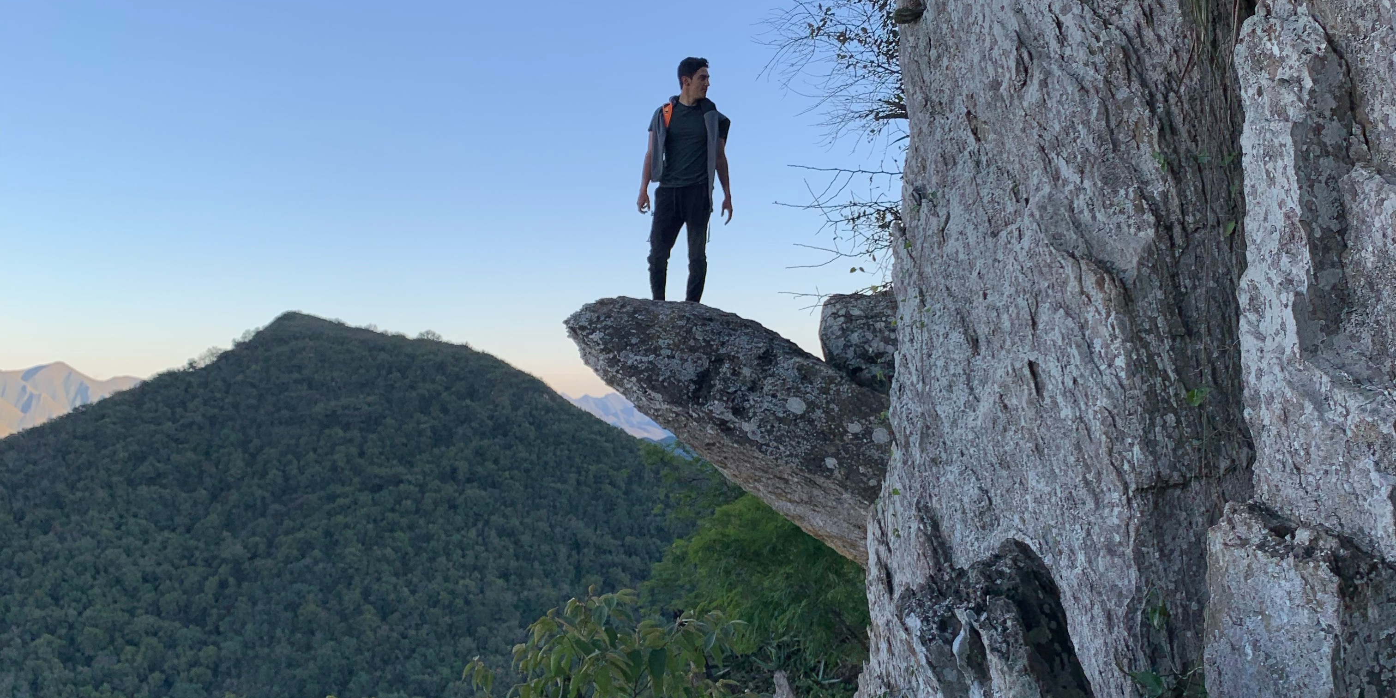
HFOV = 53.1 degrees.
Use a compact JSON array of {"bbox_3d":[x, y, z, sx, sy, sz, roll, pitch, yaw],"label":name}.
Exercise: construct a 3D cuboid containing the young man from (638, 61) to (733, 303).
[{"bbox_3d":[-0.080,-1.040,9.200,0.620,1.760,0.360,-1,-5,7],"label":"young man"}]

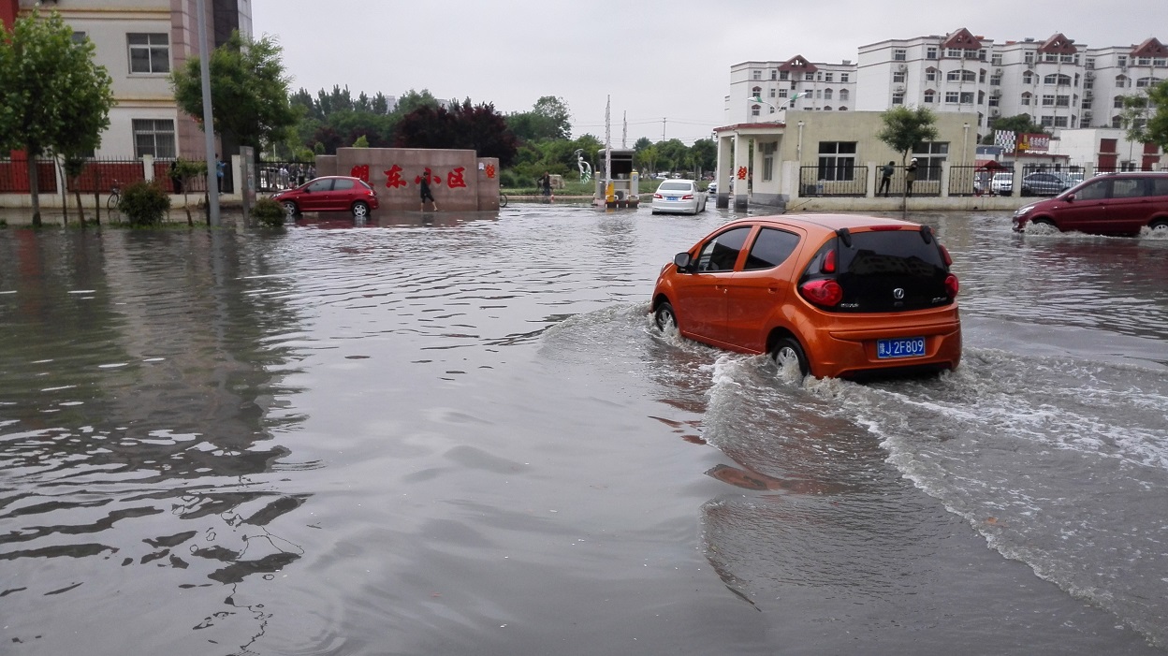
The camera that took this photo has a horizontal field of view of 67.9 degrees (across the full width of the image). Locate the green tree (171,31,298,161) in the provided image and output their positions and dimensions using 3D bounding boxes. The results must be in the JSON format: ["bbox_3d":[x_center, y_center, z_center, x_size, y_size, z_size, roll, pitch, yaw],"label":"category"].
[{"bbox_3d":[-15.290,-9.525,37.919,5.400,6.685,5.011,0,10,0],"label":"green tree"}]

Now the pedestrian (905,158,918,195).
[{"bbox_3d":[13.962,-6.389,36.858,0.500,1.635,0.500,6,11,29],"label":"pedestrian"}]

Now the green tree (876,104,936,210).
[{"bbox_3d":[12.536,-6.403,33.248,2.350,4.053,2.350,4,11,20],"label":"green tree"}]

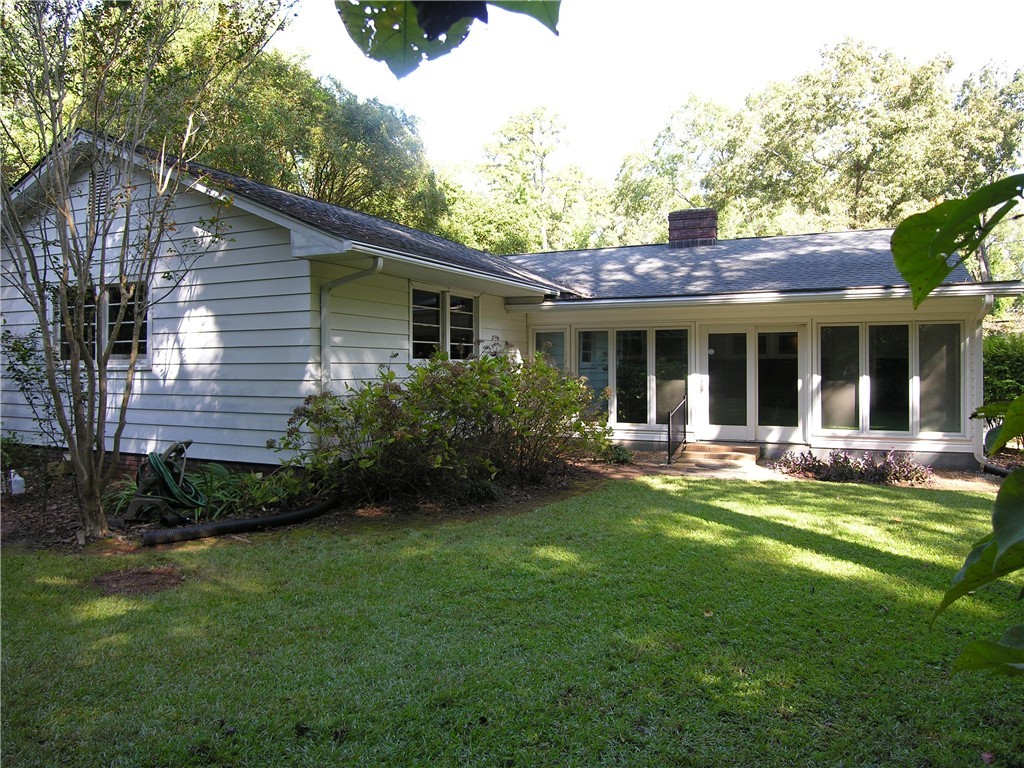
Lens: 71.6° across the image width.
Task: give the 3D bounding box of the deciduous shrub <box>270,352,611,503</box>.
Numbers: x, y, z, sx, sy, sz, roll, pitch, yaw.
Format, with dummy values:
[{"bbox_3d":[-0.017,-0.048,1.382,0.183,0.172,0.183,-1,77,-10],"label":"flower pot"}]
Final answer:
[{"bbox_3d":[-0.750,0.500,9.350,4.400,1.750,2.100,-1,1,-27],"label":"deciduous shrub"}]

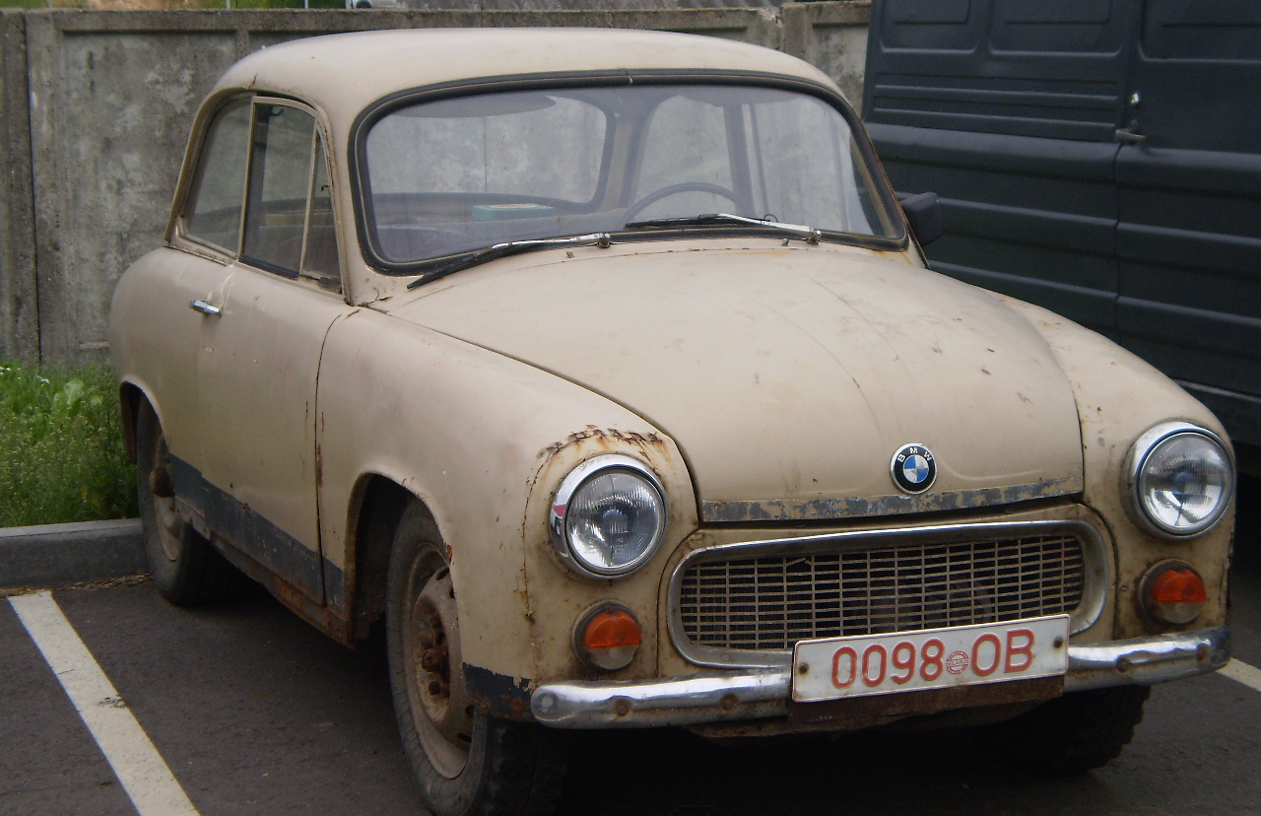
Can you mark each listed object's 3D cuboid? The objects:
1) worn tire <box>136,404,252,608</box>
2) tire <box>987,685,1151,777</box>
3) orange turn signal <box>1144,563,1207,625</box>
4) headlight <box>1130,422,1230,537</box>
[{"bbox_3d":[-1.141,0.182,7.184,0.155,0.635,0.635,-3,8,-21],"label":"worn tire"},{"bbox_3d":[0.809,0.408,5.470,0.155,0.640,0.640,-3,8,-23],"label":"tire"},{"bbox_3d":[0.971,0.331,4.960,0.108,0.108,0.060,-3,8,-21],"label":"orange turn signal"},{"bbox_3d":[0.966,0.124,4.916,0.205,0.205,0.075,-3,8,-21],"label":"headlight"}]

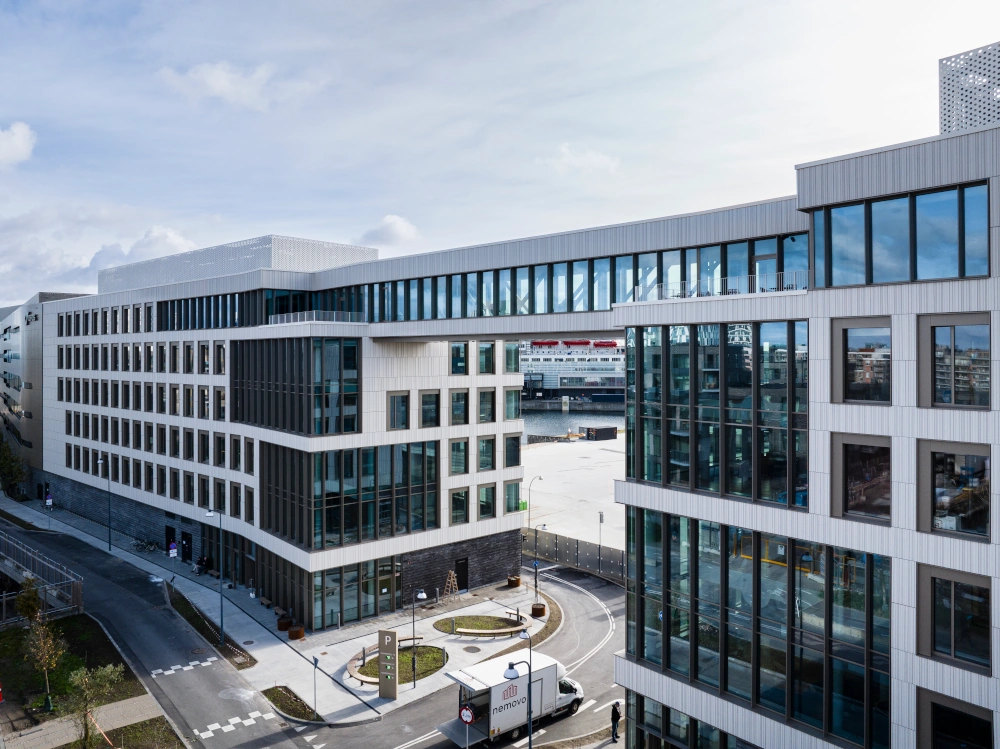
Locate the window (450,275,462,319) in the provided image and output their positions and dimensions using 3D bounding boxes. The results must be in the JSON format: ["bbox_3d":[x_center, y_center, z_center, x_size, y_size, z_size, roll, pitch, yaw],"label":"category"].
[{"bbox_3d":[-2.587,-4.744,41.976,0.980,2.617,0.140,1,2,43],"label":"window"}]

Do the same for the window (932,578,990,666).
[{"bbox_3d":[13.711,7.309,20.659,0.150,2.278,1.451,-1,2,-42],"label":"window"}]

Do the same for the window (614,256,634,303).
[{"bbox_3d":[6.050,-4.464,33.705,1.098,2.582,0.160,1,2,44],"label":"window"}]

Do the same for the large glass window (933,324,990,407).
[{"bbox_3d":[13.445,-0.264,20.258,0.160,2.354,1.474,-1,1,-41],"label":"large glass window"}]

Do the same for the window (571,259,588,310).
[{"bbox_3d":[4.129,-4.518,35.589,1.085,2.582,0.160,1,2,44],"label":"window"}]

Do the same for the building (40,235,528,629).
[{"bbox_3d":[-27.821,1.974,70.121,63.101,27.910,17.800,1,2,41],"label":"building"}]

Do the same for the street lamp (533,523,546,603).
[{"bbox_3d":[3.007,13.676,51.017,0.950,5.536,0.400,0,2,-13],"label":"street lamp"}]

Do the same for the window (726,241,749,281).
[{"bbox_3d":[10.197,-4.363,29.741,1.018,2.543,0.160,1,2,45],"label":"window"}]

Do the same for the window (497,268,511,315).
[{"bbox_3d":[0.332,-4.671,39.253,0.980,2.617,0.140,1,2,43],"label":"window"}]

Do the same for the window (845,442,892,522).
[{"bbox_3d":[11.763,3.443,22.231,0.160,2.321,1.438,-1,1,-41],"label":"window"}]

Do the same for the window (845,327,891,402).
[{"bbox_3d":[11.739,-0.296,22.187,0.160,2.351,1.436,-1,1,-41],"label":"window"}]

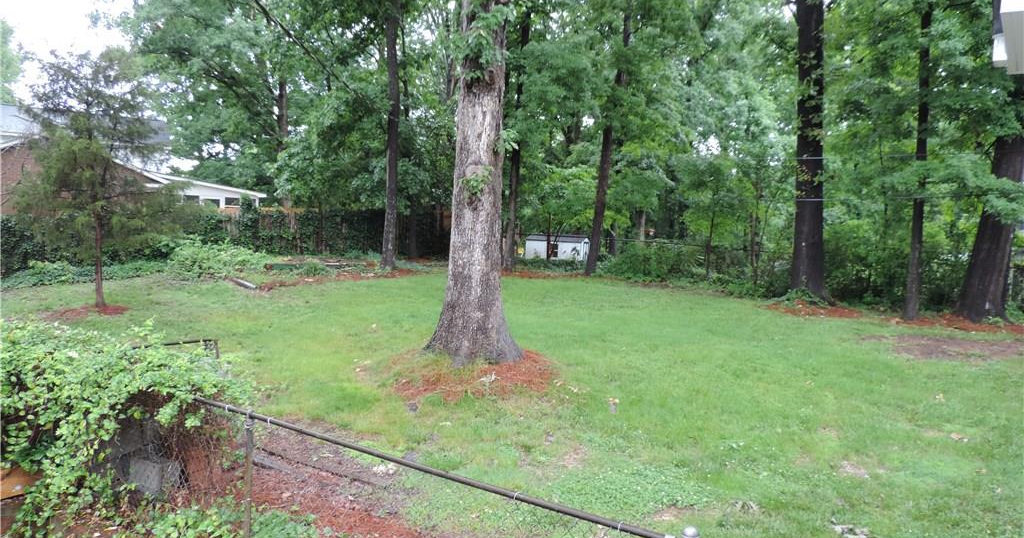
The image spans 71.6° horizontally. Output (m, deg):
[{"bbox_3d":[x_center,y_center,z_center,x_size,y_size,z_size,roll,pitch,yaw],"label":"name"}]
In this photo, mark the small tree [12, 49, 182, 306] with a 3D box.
[{"bbox_3d":[-8.481,-1.831,14.598,3.250,5.220,3.250,1,6,0],"label":"small tree"}]

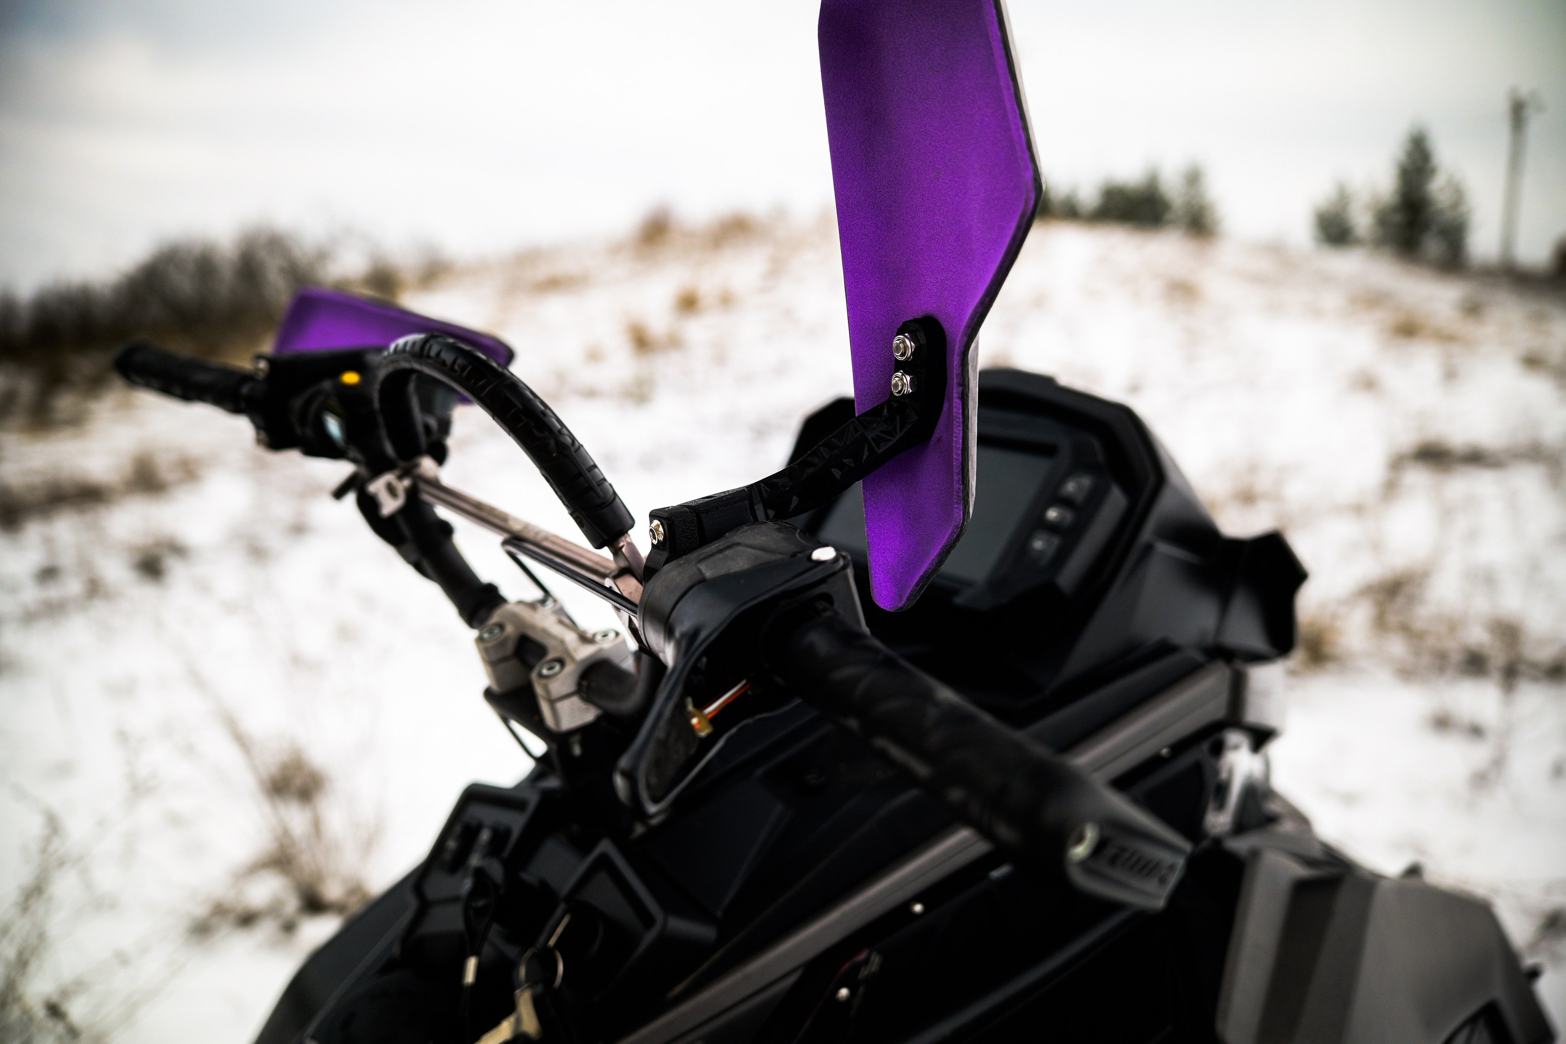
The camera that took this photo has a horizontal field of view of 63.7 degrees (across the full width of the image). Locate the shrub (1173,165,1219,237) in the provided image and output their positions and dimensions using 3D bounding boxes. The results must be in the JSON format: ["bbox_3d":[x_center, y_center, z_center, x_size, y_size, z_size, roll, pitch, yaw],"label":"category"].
[{"bbox_3d":[11.457,-8.904,35.000,1.290,2.035,1.290,3,8,18],"label":"shrub"}]

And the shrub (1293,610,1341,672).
[{"bbox_3d":[1.863,0.416,4.400,0.171,0.213,0.171,3,9,23],"label":"shrub"}]

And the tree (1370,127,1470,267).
[{"bbox_3d":[21.224,-10.828,42.000,3.300,4.681,3.300,4,9,26],"label":"tree"}]

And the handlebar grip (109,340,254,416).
[{"bbox_3d":[-0.414,-0.102,0.870,0.141,0.033,0.033,15,44,28],"label":"handlebar grip"}]

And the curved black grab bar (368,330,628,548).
[{"bbox_3d":[-0.151,-0.053,0.602,0.029,0.088,0.212,-40,38,-28],"label":"curved black grab bar"}]

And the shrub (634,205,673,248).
[{"bbox_3d":[-2.047,-4.671,20.000,0.621,0.678,0.621,-1,8,-6],"label":"shrub"}]

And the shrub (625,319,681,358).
[{"bbox_3d":[-1.343,-1.890,13.000,0.580,0.391,0.580,-1,8,-6],"label":"shrub"}]

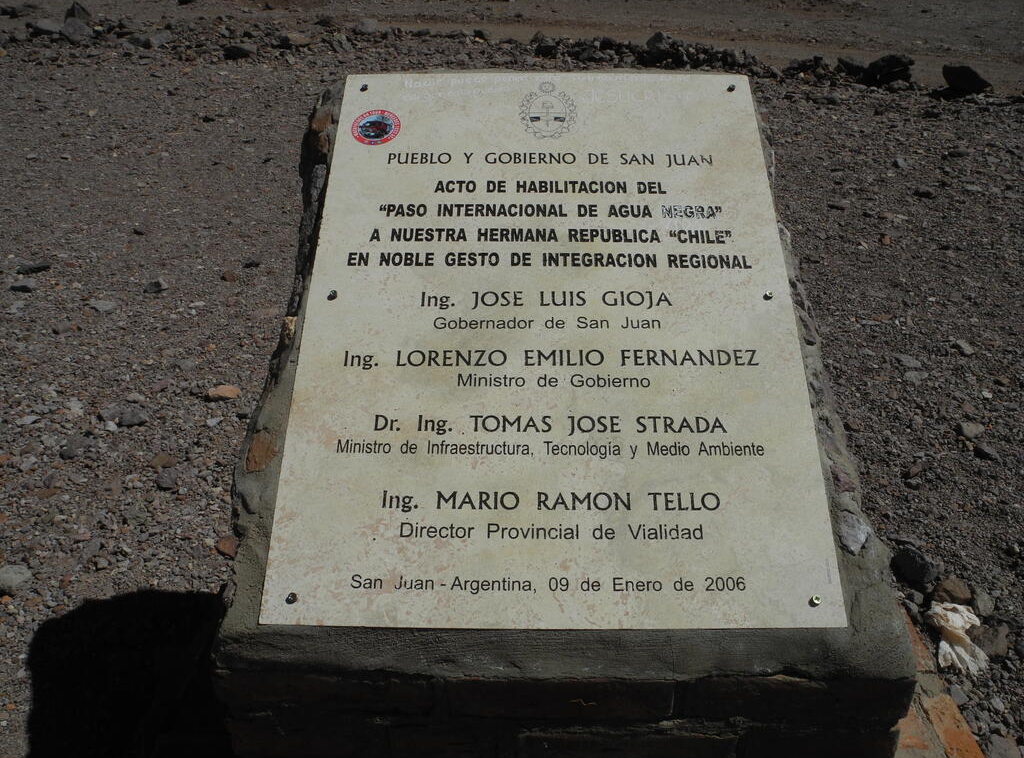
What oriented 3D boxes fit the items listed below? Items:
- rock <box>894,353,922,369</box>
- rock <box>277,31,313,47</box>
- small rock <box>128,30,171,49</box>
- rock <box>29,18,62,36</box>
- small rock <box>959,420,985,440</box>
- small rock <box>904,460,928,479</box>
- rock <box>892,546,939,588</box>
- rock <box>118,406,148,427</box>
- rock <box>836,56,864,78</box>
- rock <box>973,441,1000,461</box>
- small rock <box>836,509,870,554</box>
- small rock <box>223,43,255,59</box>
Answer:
[{"bbox_3d":[1.368,-0.060,2.858,0.090,0.038,0.070,0,30,0],"label":"rock"},{"bbox_3d":[-2.605,-4.066,9.921,0.410,0.179,0.307,-7,30,-12],"label":"rock"},{"bbox_3d":[-4.244,-3.975,9.698,0.467,0.237,0.327,-11,31,-19],"label":"small rock"},{"bbox_3d":[-5.554,-4.194,9.875,0.348,0.188,0.261,0,30,0],"label":"rock"},{"bbox_3d":[1.391,0.156,2.507,0.075,0.041,0.064,18,34,29],"label":"small rock"},{"bbox_3d":[1.133,0.252,2.318,0.052,0.046,0.042,0,30,0],"label":"small rock"},{"bbox_3d":[0.952,0.442,1.954,0.103,0.081,0.093,17,34,28],"label":"rock"},{"bbox_3d":[-1.161,0.115,2.538,0.086,0.055,0.065,0,30,0],"label":"rock"},{"bbox_3d":[3.069,-2.821,7.502,0.223,0.184,0.178,0,30,0],"label":"rock"},{"bbox_3d":[1.366,0.213,2.382,0.067,0.050,0.053,0,30,0],"label":"rock"},{"bbox_3d":[0.432,0.193,1.047,0.042,0.045,0.050,0,29,0],"label":"small rock"},{"bbox_3d":[-2.992,-3.596,9.094,0.355,0.164,0.284,-9,30,-15],"label":"small rock"}]

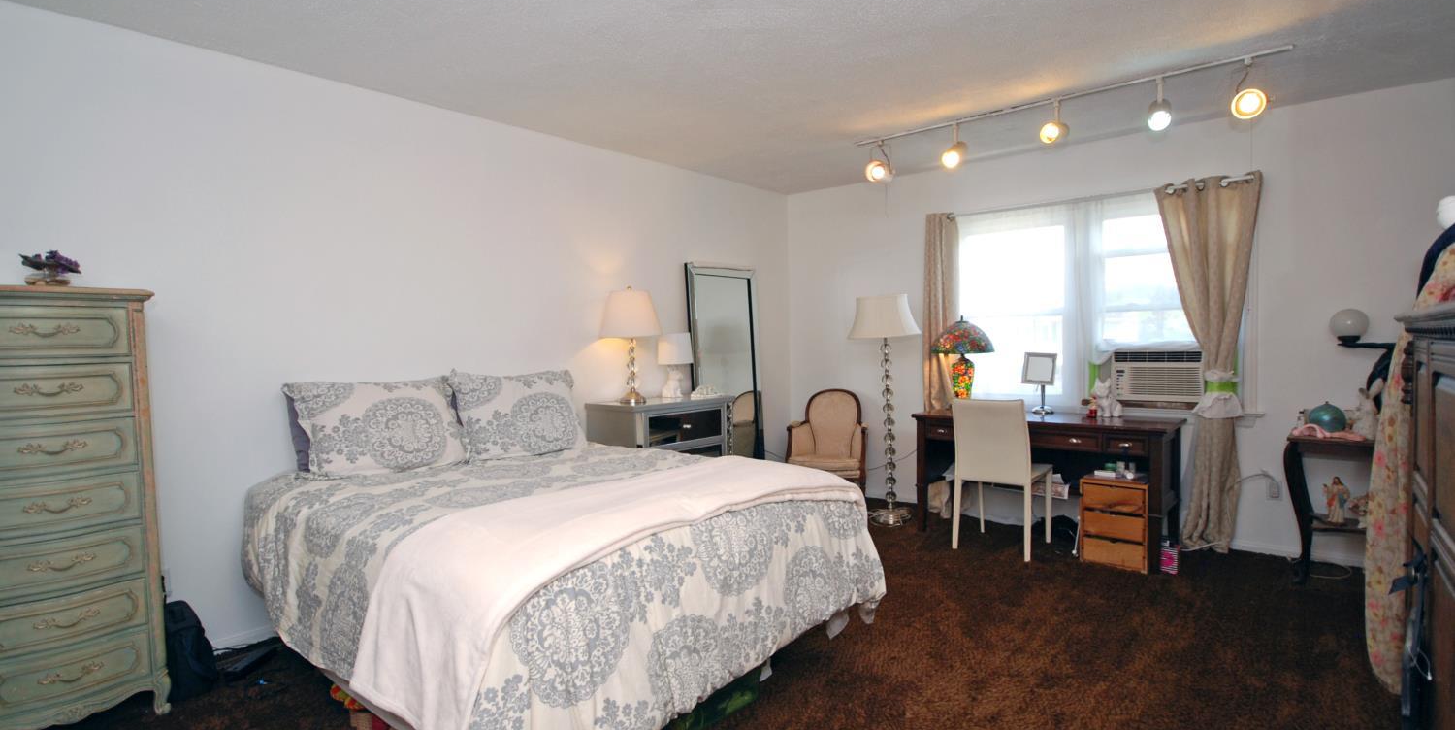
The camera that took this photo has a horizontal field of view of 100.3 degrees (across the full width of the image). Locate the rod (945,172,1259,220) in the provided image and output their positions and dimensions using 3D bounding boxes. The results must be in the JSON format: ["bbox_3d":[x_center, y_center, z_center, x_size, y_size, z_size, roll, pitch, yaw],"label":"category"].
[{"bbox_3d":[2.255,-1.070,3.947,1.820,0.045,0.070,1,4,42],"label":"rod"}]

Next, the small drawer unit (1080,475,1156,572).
[{"bbox_3d":[2.186,0.854,3.389,0.315,0.463,0.310,1,4,42],"label":"small drawer unit"}]

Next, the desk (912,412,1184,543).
[{"bbox_3d":[1.885,0.681,3.687,1.347,0.750,0.540,1,4,41],"label":"desk"}]

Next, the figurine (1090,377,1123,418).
[{"bbox_3d":[2.231,0.187,3.554,0.150,0.230,0.120,-4,4,-33],"label":"figurine"}]

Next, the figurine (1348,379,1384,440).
[{"bbox_3d":[3.100,0.210,2.920,0.135,0.290,0.120,-2,3,6],"label":"figurine"}]

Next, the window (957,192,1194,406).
[{"bbox_3d":[2.198,-0.383,3.804,1.567,1.280,0.120,0,4,37],"label":"window"}]

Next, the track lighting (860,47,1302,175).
[{"bbox_3d":[1.550,-1.209,3.097,1.960,0.250,0.190,0,4,37],"label":"track lighting"}]

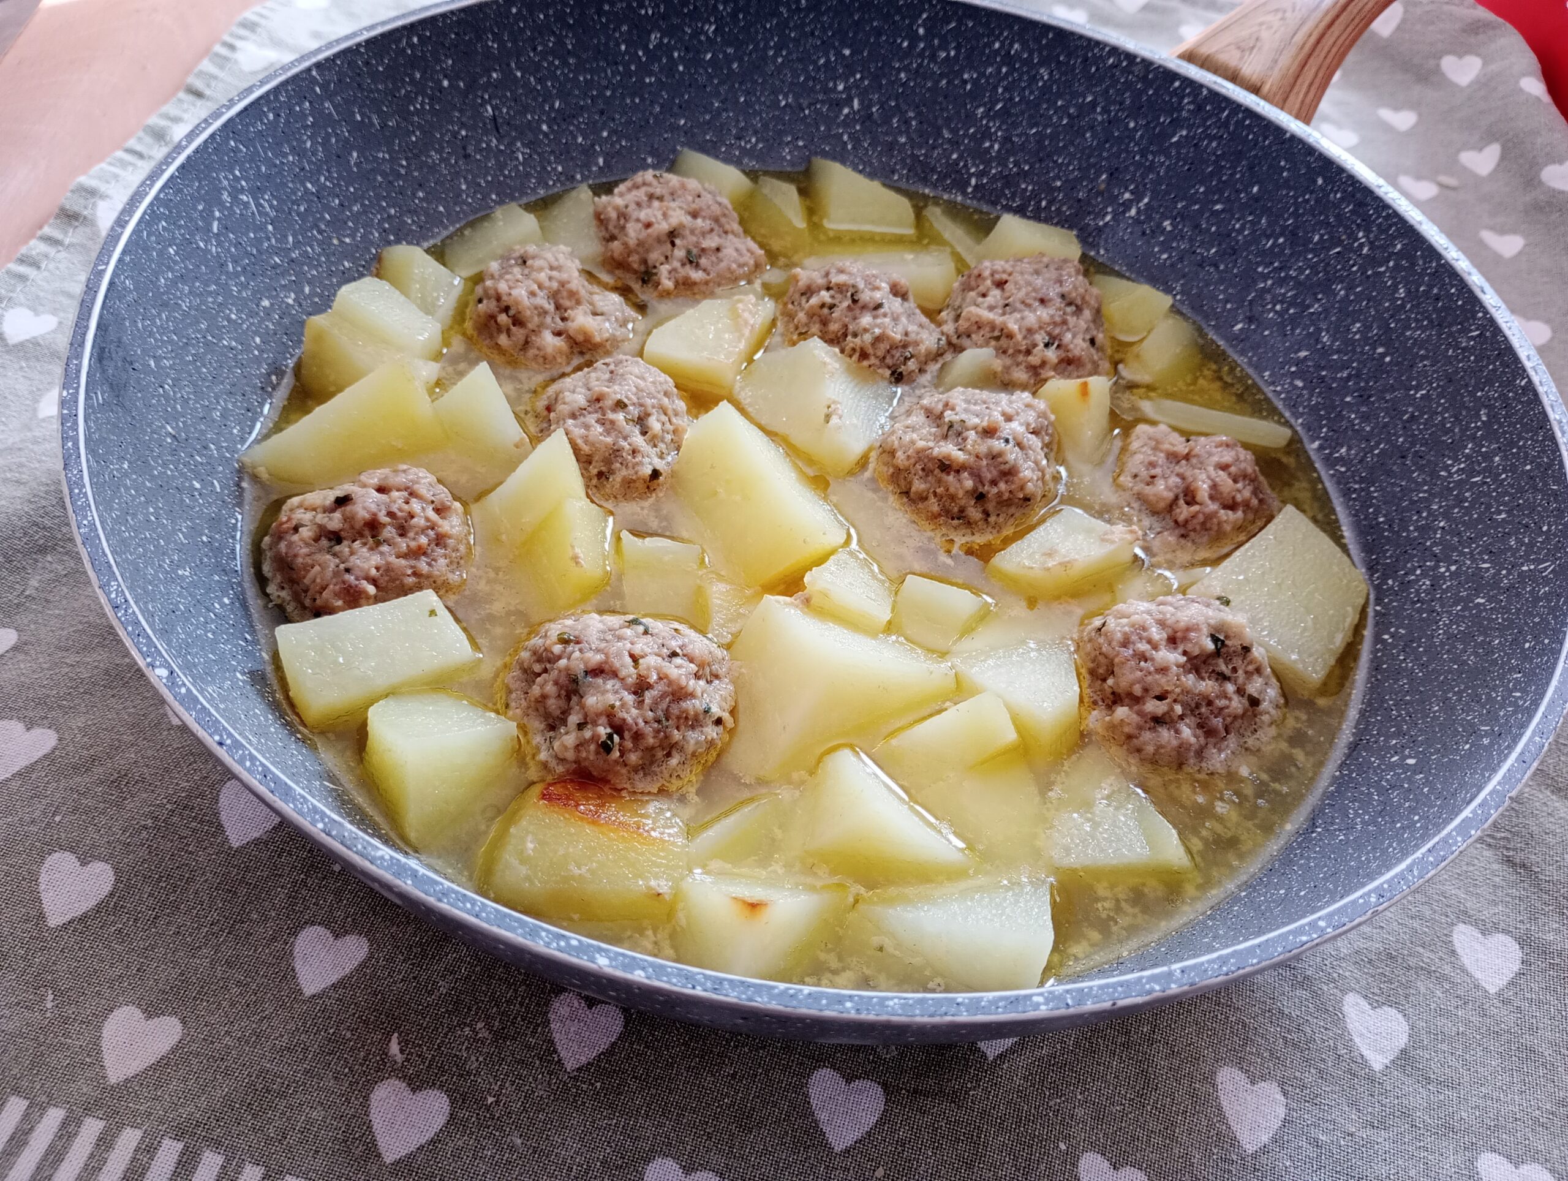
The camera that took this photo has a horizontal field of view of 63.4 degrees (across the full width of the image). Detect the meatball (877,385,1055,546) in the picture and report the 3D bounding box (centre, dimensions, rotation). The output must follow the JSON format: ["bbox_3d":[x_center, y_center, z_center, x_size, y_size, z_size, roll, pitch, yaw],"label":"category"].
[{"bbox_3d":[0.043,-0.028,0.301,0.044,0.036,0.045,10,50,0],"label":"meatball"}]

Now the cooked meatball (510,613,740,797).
[{"bbox_3d":[-0.032,0.023,0.248,0.043,0.033,0.040,10,50,0],"label":"cooked meatball"}]

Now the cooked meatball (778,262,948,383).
[{"bbox_3d":[0.021,-0.066,0.330,0.043,0.035,0.043,10,50,0],"label":"cooked meatball"}]

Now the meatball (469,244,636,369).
[{"bbox_3d":[-0.059,-0.069,0.322,0.041,0.033,0.041,10,50,0],"label":"meatball"}]

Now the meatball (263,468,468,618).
[{"bbox_3d":[-0.087,-0.007,0.266,0.041,0.033,0.041,10,50,0],"label":"meatball"}]

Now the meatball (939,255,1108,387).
[{"bbox_3d":[0.064,-0.069,0.339,0.045,0.036,0.045,10,50,0],"label":"meatball"}]

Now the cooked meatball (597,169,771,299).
[{"bbox_3d":[-0.028,-0.094,0.346,0.047,0.037,0.046,10,50,0],"label":"cooked meatball"}]

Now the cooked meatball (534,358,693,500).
[{"bbox_3d":[-0.040,-0.037,0.297,0.040,0.031,0.040,10,50,0],"label":"cooked meatball"}]

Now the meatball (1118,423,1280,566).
[{"bbox_3d":[0.099,-0.021,0.303,0.039,0.032,0.040,10,50,0],"label":"meatball"}]

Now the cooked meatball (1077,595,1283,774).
[{"bbox_3d":[0.082,0.020,0.266,0.042,0.034,0.042,10,50,0],"label":"cooked meatball"}]

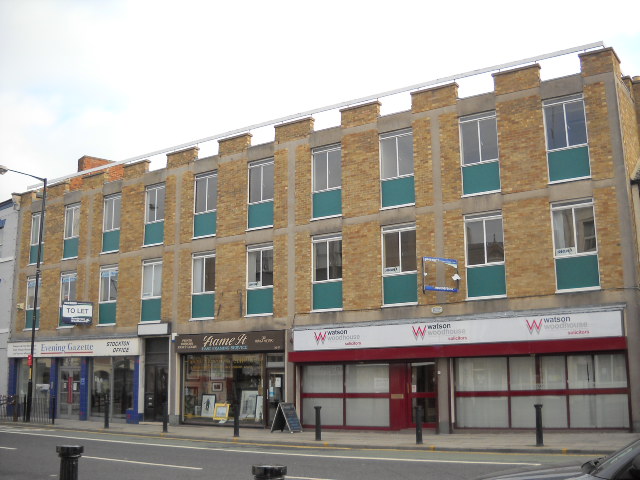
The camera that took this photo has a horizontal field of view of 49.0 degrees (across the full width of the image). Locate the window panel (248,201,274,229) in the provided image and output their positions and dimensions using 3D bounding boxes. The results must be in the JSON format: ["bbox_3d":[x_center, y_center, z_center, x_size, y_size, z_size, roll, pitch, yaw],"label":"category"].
[{"bbox_3d":[-2.057,-0.874,24.636,1.134,0.814,0.060,-8,-14,33],"label":"window panel"}]

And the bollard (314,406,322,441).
[{"bbox_3d":[-0.020,5.138,19.686,0.225,0.960,0.225,-8,-14,32],"label":"bollard"}]

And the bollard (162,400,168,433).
[{"bbox_3d":[-4.837,5.560,21.997,0.190,0.950,0.190,-8,-14,33],"label":"bollard"}]

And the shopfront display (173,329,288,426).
[{"bbox_3d":[-3.121,4.837,24.363,4.700,3.250,0.350,-8,-14,33],"label":"shopfront display"}]

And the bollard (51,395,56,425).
[{"bbox_3d":[-9.522,6.086,25.124,0.160,1.000,0.160,-8,-14,33],"label":"bollard"}]

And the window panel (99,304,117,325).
[{"bbox_3d":[-8.209,2.855,27.206,1.070,0.820,0.060,-8,-14,32],"label":"window panel"}]

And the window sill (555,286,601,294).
[{"bbox_3d":[6.681,1.289,18.201,1.215,0.092,0.140,-8,-14,33],"label":"window sill"}]

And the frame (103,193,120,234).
[{"bbox_3d":[-9.013,-1.174,30.621,1.220,1.689,0.080,-8,-14,32],"label":"frame"}]

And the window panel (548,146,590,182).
[{"bbox_3d":[6.461,-1.970,18.236,1.070,0.820,0.060,-8,-14,32],"label":"window panel"}]

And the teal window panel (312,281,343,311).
[{"bbox_3d":[0.259,1.885,23.697,1.181,0.905,0.050,-8,-14,32],"label":"teal window panel"}]

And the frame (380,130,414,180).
[{"bbox_3d":[2.303,-2.550,21.153,1.110,1.470,0.100,-8,-14,32],"label":"frame"}]

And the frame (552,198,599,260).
[{"bbox_3d":[6.795,-0.317,18.745,1.150,1.480,0.100,-8,-14,33],"label":"frame"}]

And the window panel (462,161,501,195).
[{"bbox_3d":[4.707,-1.807,20.476,1.130,0.880,0.060,-8,-14,33],"label":"window panel"}]

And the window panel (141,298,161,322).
[{"bbox_3d":[-6.188,2.586,25.836,1.070,0.820,0.060,-8,-14,32],"label":"window panel"}]

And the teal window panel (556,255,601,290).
[{"bbox_3d":[7.048,0.912,19.221,1.181,0.905,0.050,-8,-14,32],"label":"teal window panel"}]

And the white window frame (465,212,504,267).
[{"bbox_3d":[4.666,-0.027,19.880,1.168,1.515,0.100,-8,-14,33],"label":"white window frame"}]

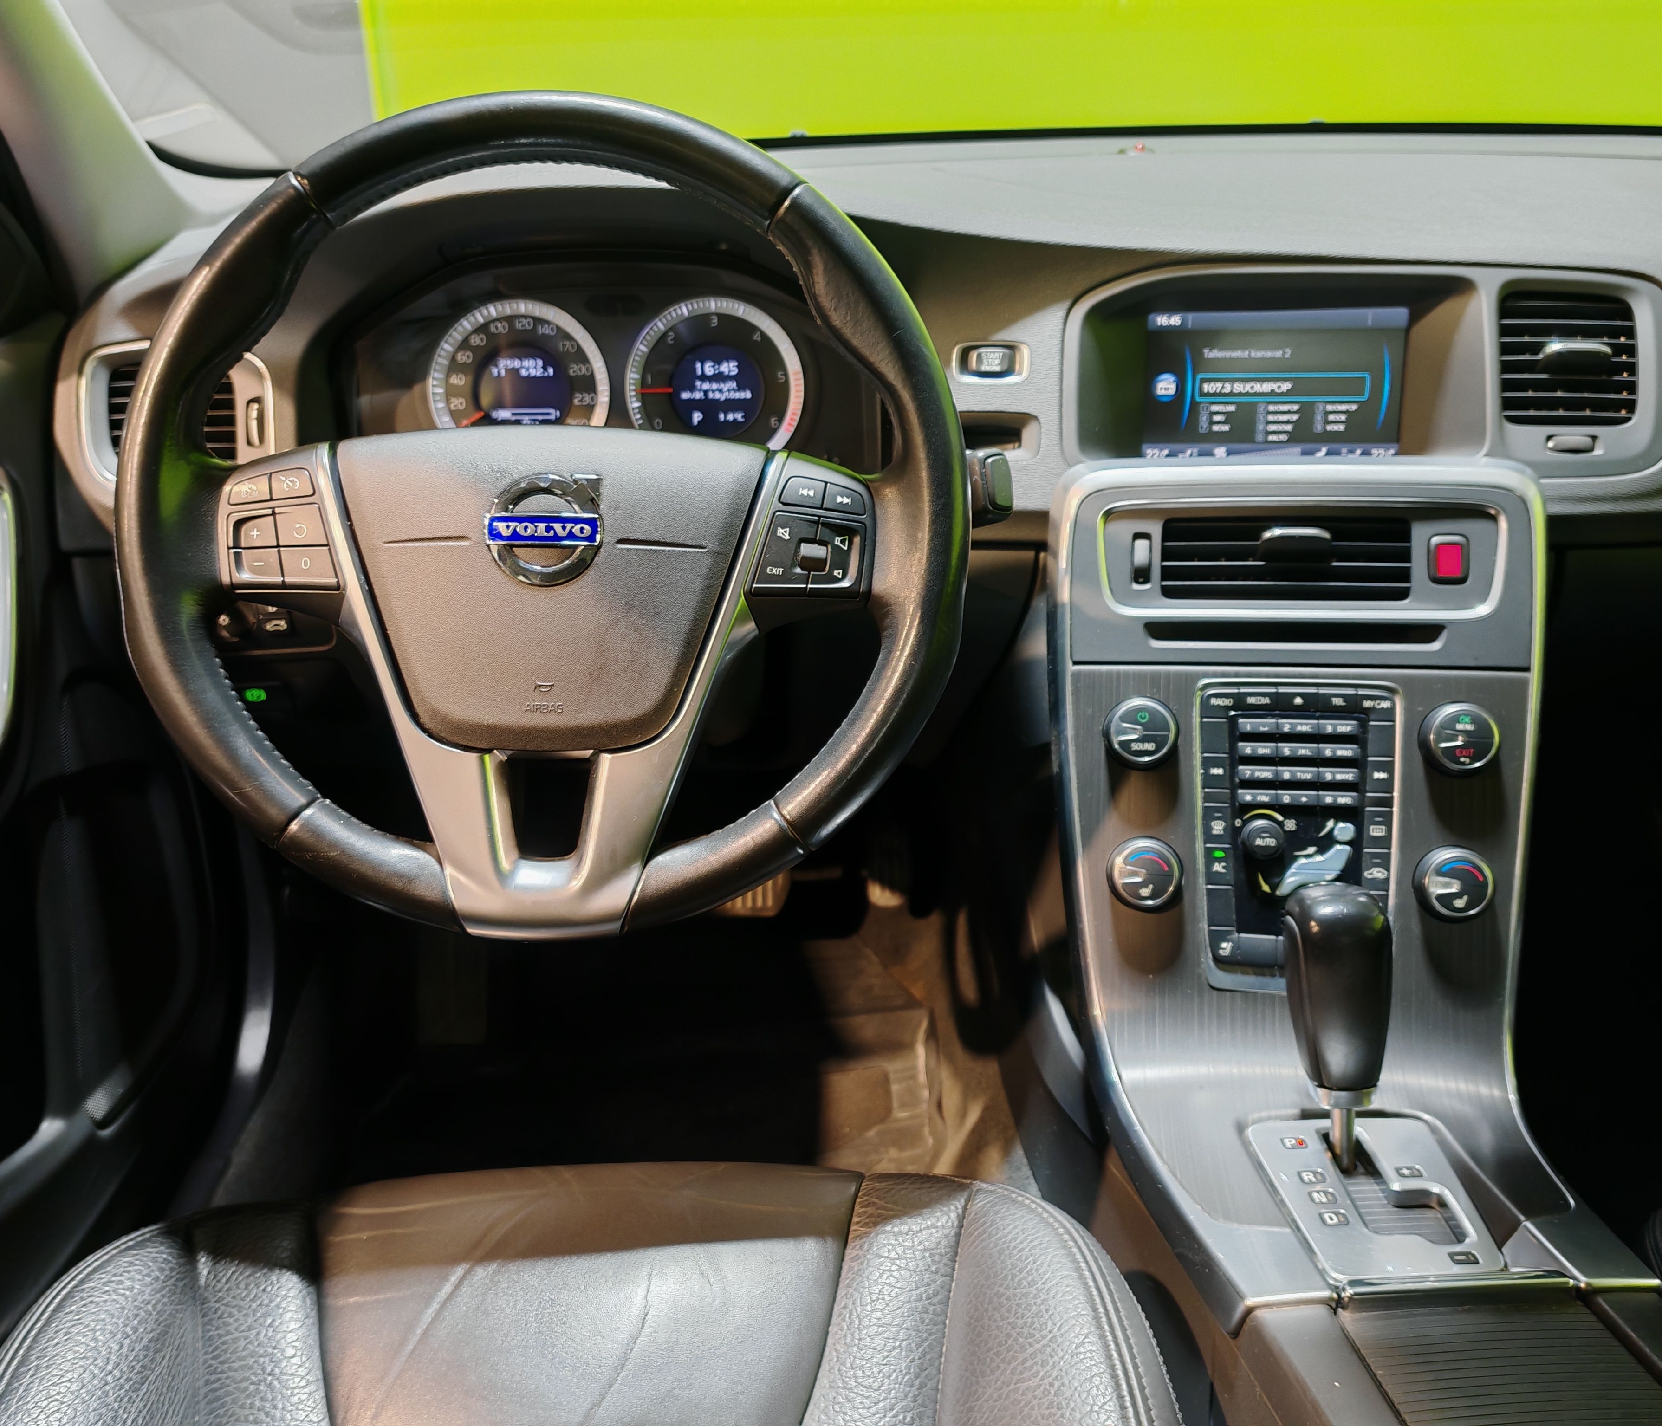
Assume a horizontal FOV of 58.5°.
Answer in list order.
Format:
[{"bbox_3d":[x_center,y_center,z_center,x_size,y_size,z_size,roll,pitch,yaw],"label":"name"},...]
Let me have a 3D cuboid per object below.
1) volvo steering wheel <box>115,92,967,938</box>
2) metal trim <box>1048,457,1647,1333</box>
[{"bbox_3d":[-0.125,-0.088,0.673,0.378,0.378,0.090,1,-2,-3],"label":"volvo steering wheel"},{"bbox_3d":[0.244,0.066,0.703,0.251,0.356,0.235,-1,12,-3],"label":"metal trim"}]

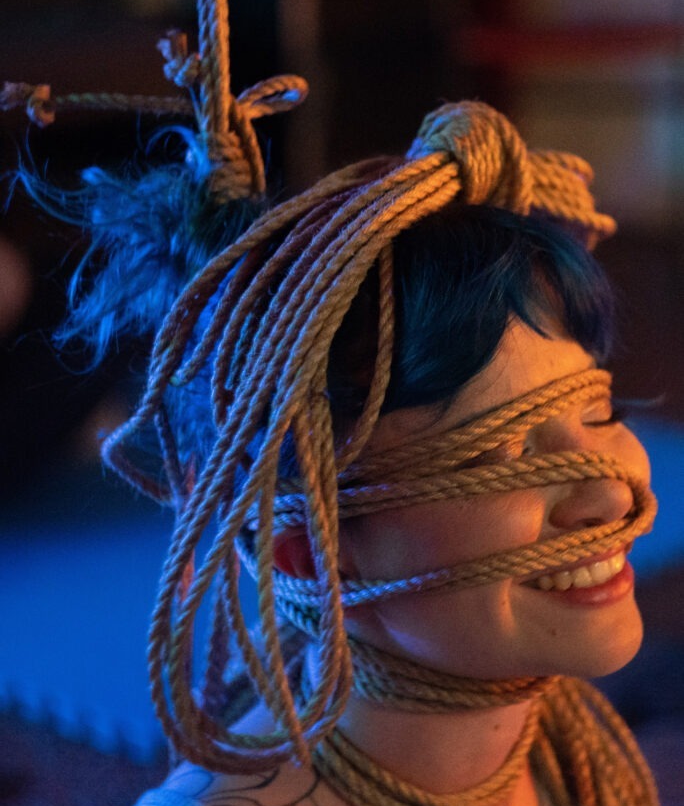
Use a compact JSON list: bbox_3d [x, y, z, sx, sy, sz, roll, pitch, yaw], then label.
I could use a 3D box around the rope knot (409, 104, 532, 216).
[{"bbox_3d":[0.056,-0.108,1.060,0.054,0.047,0.048,0,8,0],"label":"rope knot"}]

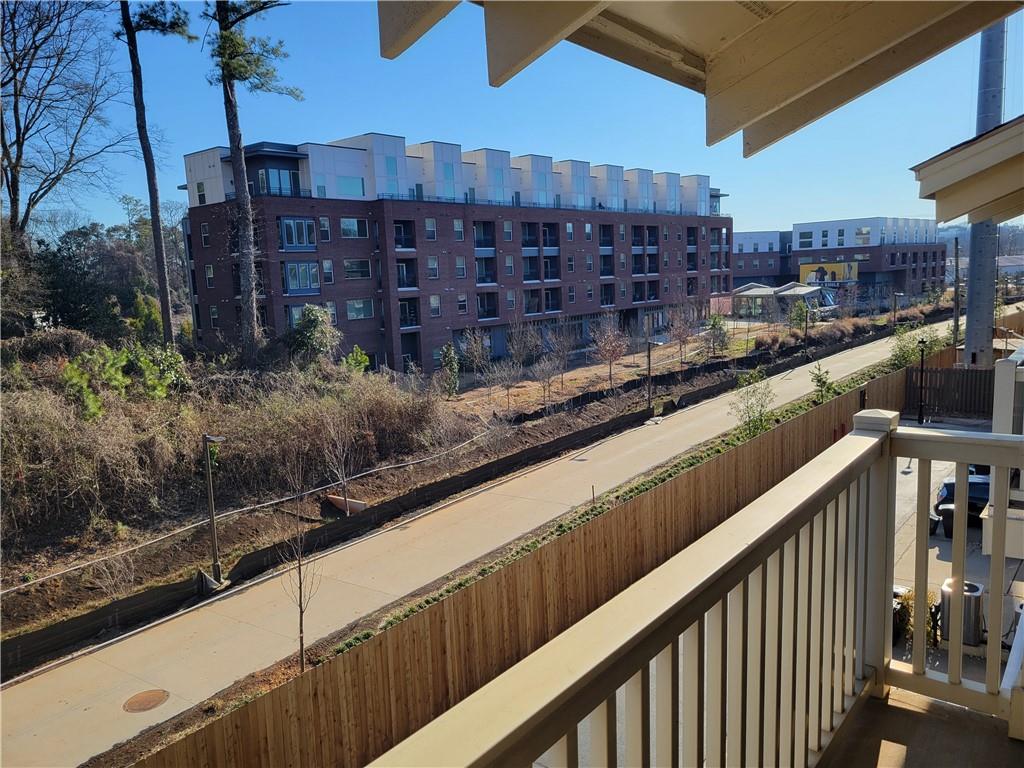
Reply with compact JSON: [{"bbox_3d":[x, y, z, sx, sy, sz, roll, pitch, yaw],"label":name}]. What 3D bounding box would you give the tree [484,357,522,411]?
[{"bbox_3d":[-0.430,0.083,46.352,2.256,3.261,2.256,-2,8,0],"label":"tree"}]

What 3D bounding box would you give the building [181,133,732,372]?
[{"bbox_3d":[2.155,-13.709,83.084,13.297,19.897,70.526,5,11,42],"label":"building"}]

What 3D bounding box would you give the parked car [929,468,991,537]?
[{"bbox_3d":[14.754,3.213,25.031,1.830,1.470,4.700,2,9,25],"label":"parked car"}]

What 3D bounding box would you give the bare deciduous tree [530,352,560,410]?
[{"bbox_3d":[1.979,-0.125,45.977,1.767,3.534,1.767,-2,8,0],"label":"bare deciduous tree"}]

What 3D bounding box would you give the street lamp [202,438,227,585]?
[{"bbox_3d":[-7.888,3.464,20.799,1.100,4.196,0.300,4,10,36],"label":"street lamp"}]

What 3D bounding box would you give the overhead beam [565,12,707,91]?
[{"bbox_3d":[0.373,-1.078,2.400,0.080,0.140,1.300,4,10,37],"label":"overhead beam"}]

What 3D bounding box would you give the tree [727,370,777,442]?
[{"bbox_3d":[11.398,0.924,36.478,2.246,3.345,2.246,5,11,42],"label":"tree"}]

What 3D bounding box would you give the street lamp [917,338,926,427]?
[{"bbox_3d":[20.981,-0.110,39.277,0.480,4.438,0.480,4,10,37],"label":"street lamp"}]

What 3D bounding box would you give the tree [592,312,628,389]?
[{"bbox_3d":[6.886,-2.278,53.538,2.474,5.386,2.474,-2,8,0],"label":"tree"}]

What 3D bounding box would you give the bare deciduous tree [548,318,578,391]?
[{"bbox_3d":[3.494,-2.065,53.413,2.193,5.236,2.193,-2,8,0],"label":"bare deciduous tree"}]

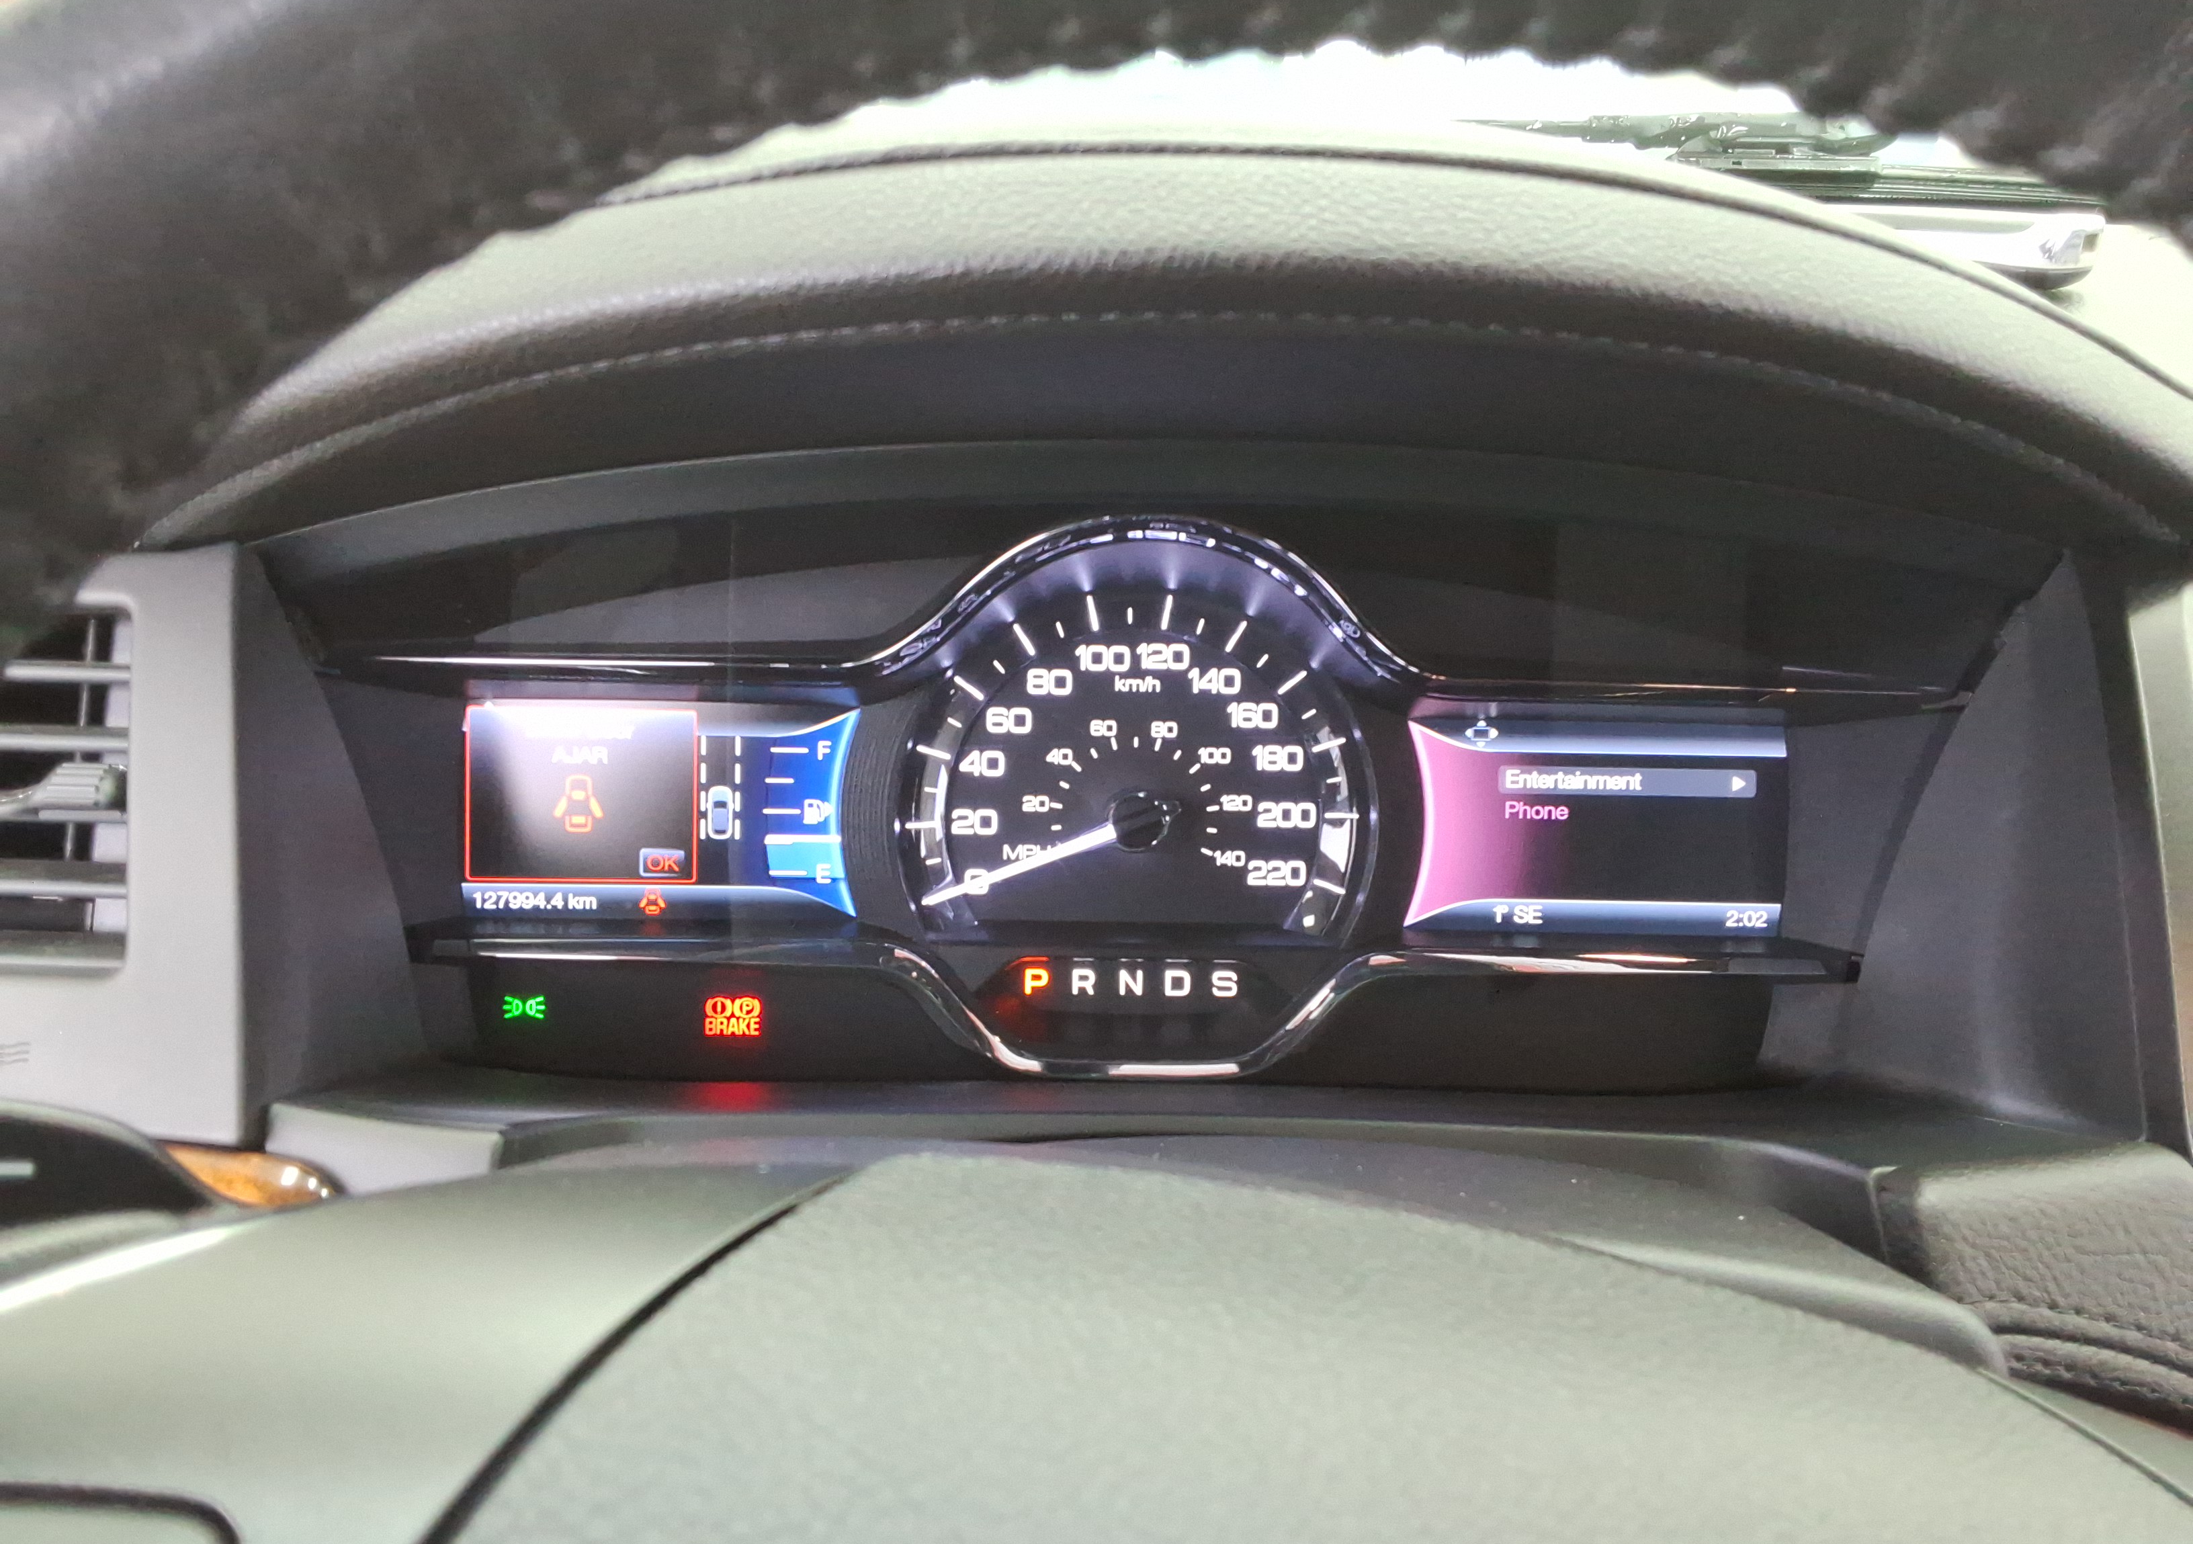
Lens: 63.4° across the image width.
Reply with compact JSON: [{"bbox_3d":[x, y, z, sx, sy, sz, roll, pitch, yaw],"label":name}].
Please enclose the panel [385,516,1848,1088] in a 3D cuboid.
[{"bbox_3d":[0.007,0.006,0.410,0.320,0.128,0.050,1,3,0],"label":"panel"}]

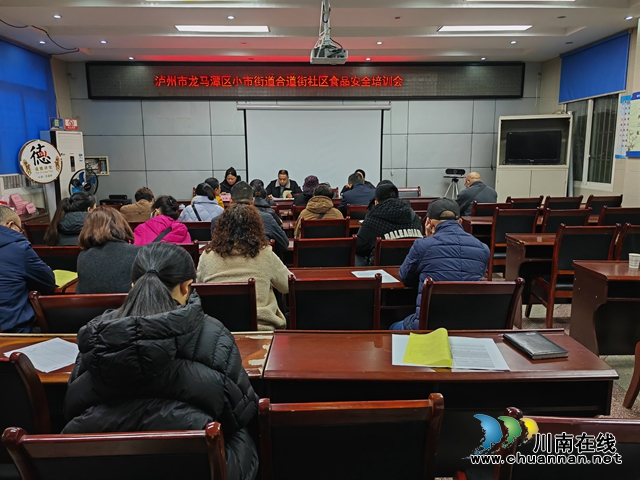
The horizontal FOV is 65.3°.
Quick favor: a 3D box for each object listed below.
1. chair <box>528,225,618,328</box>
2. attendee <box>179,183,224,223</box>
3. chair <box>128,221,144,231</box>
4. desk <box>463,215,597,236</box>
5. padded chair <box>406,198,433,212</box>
[{"bbox_3d":[2.114,0.287,4.248,0.490,0.940,0.580,-1,11,-1],"label":"chair"},{"bbox_3d":[-1.059,0.113,4.555,0.460,1.200,0.680,-1,10,-2],"label":"attendee"},{"bbox_3d":[-1.543,0.241,4.597,0.470,0.940,0.570,-1,11,-1],"label":"chair"},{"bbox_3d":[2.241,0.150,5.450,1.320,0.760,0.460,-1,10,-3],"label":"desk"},{"bbox_3d":[1.153,-0.010,6.004,0.460,0.955,0.570,0,10,0],"label":"padded chair"}]

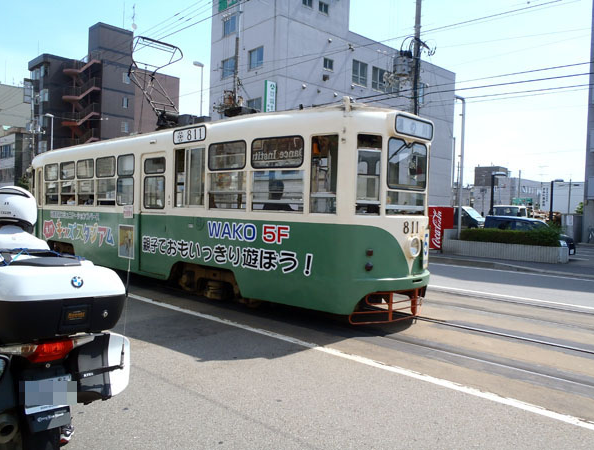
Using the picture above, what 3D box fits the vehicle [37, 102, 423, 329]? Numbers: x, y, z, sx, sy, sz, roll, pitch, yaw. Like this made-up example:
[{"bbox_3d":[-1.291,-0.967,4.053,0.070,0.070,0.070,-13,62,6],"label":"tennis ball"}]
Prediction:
[{"bbox_3d":[-2.771,-0.486,11.011,12.450,3.360,2.360,3,2,44],"label":"vehicle"}]

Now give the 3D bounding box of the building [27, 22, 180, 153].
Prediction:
[{"bbox_3d":[-22.598,-11.768,58.325,5.200,22.200,16.400,3,2,44],"label":"building"}]

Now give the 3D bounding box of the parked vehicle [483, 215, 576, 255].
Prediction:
[{"bbox_3d":[10.050,0.440,21.000,1.600,1.480,3.550,0,2,-42],"label":"parked vehicle"}]

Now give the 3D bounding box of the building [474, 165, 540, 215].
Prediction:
[{"bbox_3d":[37.953,-4.727,87.728,6.600,10.100,15.000,3,2,44],"label":"building"}]

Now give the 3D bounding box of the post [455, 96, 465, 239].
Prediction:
[{"bbox_3d":[5.934,-1.980,17.996,0.160,5.600,0.650,3,2,44],"label":"post"}]

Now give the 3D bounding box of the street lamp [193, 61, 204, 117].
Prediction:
[{"bbox_3d":[-5.796,-4.397,27.965,0.250,9.800,0.750,3,2,44],"label":"street lamp"}]

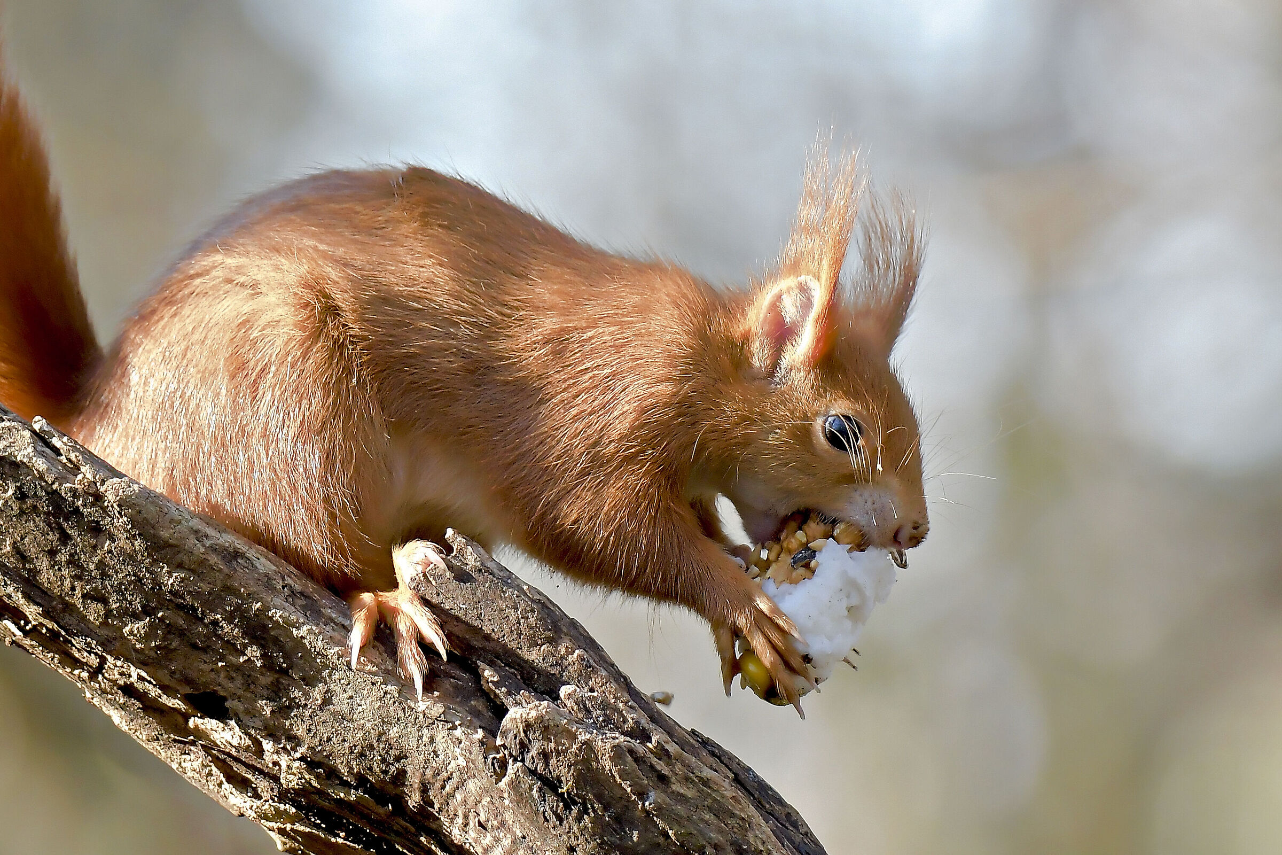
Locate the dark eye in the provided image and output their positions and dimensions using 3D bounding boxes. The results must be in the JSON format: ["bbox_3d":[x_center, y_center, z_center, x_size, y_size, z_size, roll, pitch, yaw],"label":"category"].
[{"bbox_3d":[0.043,0.001,2.950,0.009,0.008,0.006,2,-3,9],"label":"dark eye"}]

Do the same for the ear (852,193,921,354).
[{"bbox_3d":[0.053,-0.033,2.972,0.012,0.034,0.007,5,-5,30],"label":"ear"}]

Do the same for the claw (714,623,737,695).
[{"bbox_3d":[0.018,0.050,2.952,0.004,0.015,0.004,-7,0,-9],"label":"claw"}]

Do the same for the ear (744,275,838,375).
[{"bbox_3d":[0.032,-0.022,2.952,0.015,0.019,0.009,10,3,20],"label":"ear"}]

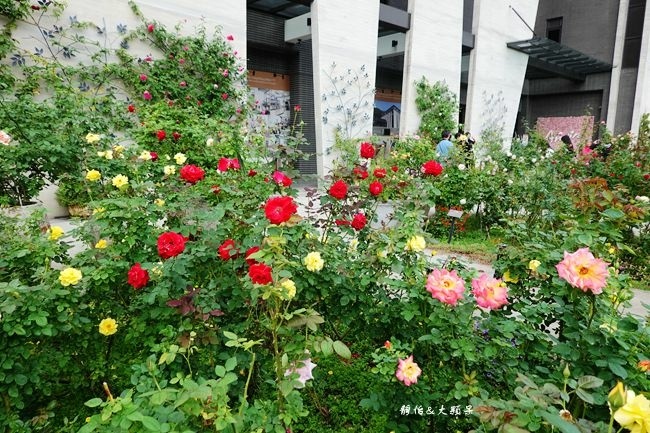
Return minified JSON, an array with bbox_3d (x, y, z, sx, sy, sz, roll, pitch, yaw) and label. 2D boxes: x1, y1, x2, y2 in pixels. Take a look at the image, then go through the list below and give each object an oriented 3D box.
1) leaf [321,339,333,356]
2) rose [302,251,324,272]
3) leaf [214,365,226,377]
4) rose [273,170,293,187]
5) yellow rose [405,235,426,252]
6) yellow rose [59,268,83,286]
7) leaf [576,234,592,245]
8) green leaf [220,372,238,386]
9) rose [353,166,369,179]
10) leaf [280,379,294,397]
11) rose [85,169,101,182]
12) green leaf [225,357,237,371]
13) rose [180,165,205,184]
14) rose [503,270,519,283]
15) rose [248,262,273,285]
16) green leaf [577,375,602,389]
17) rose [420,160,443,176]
[{"bbox_3d":[0.004,0.378,1.250,0.032,0.055,0.010,-5,-30,-3],"label":"leaf"},{"bbox_3d":[-0.046,0.199,1.920,0.088,0.086,0.055,-1,9,-9],"label":"rose"},{"bbox_3d":[-0.345,0.508,1.430,0.038,0.038,0.025,-3,10,-14],"label":"leaf"},{"bbox_3d":[-0.206,-0.184,2.100,0.092,0.074,0.080,-1,10,-6],"label":"rose"},{"bbox_3d":[0.376,0.112,1.800,0.087,0.071,0.075,2,10,12],"label":"yellow rose"},{"bbox_3d":[-1.028,0.246,1.750,0.093,0.071,0.070,-5,10,-31],"label":"yellow rose"},{"bbox_3d":[0.900,0.080,1.500,0.053,0.033,0.035,5,10,31],"label":"leaf"},{"bbox_3d":[-0.313,0.534,1.420,0.056,0.044,0.035,-2,10,-13],"label":"green leaf"},{"bbox_3d":[0.209,-0.256,2.550,0.088,0.068,0.070,1,9,5],"label":"rose"},{"bbox_3d":[-0.134,0.612,1.550,0.048,0.061,0.030,-1,10,-5],"label":"leaf"},{"bbox_3d":[-1.181,-0.208,2.200,0.077,0.068,0.070,-5,11,-28],"label":"rose"},{"bbox_3d":[-0.286,0.448,1.320,0.037,0.042,0.025,-2,9,-13],"label":"green leaf"},{"bbox_3d":[-0.627,-0.199,2.050,0.112,0.085,0.095,-1,9,-6],"label":"rose"},{"bbox_3d":[0.707,0.230,1.650,0.062,0.052,0.050,2,9,12],"label":"rose"},{"bbox_3d":[-0.238,0.210,1.600,0.088,0.083,0.068,0,9,0],"label":"rose"},{"bbox_3d":[0.612,0.381,1.000,0.058,0.028,0.032,6,10,33],"label":"green leaf"},{"bbox_3d":[0.504,-0.227,2.050,0.099,0.072,0.090,2,10,14],"label":"rose"}]

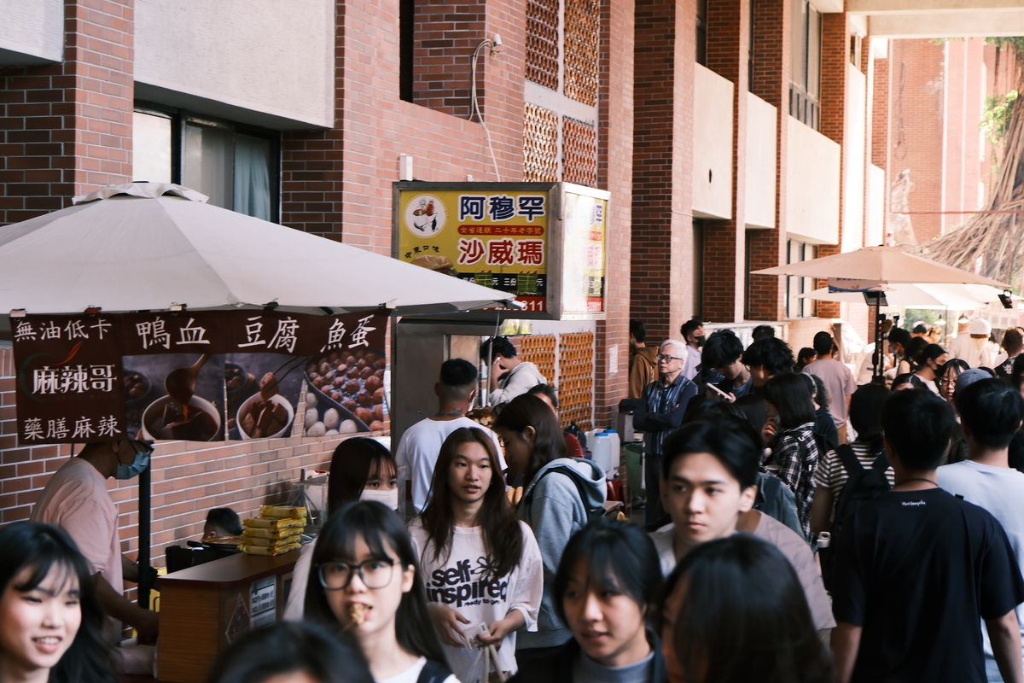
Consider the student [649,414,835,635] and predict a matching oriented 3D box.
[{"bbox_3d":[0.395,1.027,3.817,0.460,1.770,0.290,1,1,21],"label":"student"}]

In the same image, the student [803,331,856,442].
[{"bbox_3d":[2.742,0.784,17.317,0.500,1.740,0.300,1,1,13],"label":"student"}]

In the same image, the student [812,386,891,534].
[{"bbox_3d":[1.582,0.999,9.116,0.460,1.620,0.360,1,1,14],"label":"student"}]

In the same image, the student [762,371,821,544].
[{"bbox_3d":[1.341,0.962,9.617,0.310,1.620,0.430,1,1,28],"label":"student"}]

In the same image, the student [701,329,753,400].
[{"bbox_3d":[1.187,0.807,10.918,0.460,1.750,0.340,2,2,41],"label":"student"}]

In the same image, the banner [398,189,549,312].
[{"bbox_3d":[-0.193,-0.481,10.364,0.869,0.684,0.100,1,1,17],"label":"banner"}]

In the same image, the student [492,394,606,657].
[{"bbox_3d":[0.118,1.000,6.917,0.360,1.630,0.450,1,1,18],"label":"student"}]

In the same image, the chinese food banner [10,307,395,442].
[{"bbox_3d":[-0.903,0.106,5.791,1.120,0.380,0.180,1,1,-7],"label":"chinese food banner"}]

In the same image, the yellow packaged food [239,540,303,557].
[{"bbox_3d":[-0.815,0.693,6.714,0.125,0.032,0.200,1,1,19],"label":"yellow packaged food"}]

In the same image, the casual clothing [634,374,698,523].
[{"bbox_3d":[1.041,0.923,13.514,0.460,1.400,0.290,1,1,27],"label":"casual clothing"}]

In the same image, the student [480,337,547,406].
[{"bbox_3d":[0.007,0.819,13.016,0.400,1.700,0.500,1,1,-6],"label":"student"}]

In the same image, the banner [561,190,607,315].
[{"bbox_3d":[0.346,-0.454,10.279,0.080,0.650,0.800,1,1,17],"label":"banner"}]

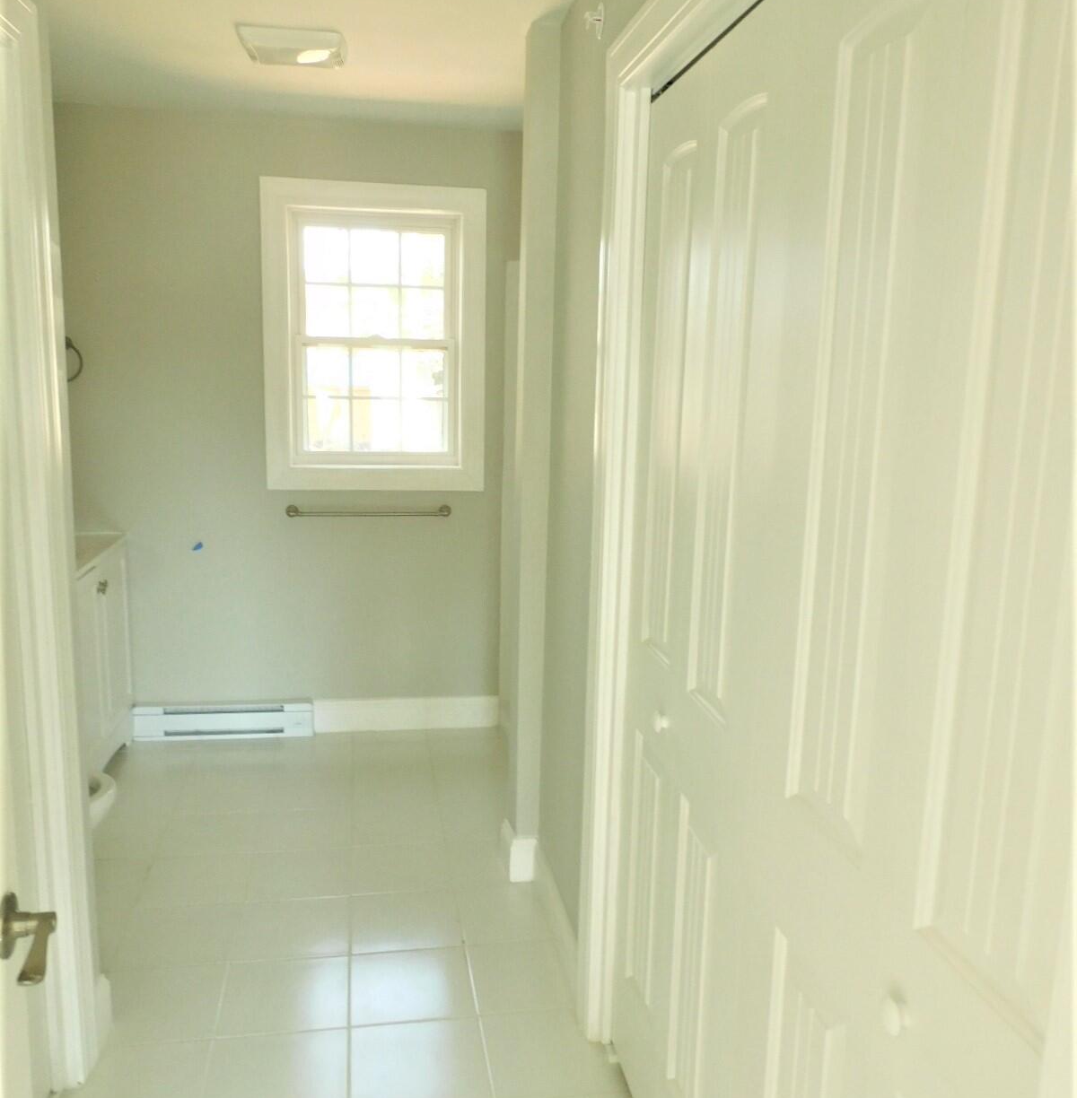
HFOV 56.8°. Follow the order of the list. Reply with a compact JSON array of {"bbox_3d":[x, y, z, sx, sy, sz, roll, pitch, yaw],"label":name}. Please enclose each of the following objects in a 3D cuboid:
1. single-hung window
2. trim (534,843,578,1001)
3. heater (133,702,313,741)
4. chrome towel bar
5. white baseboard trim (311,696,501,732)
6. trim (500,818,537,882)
[{"bbox_3d":[-0.645,-0.832,3.977,0.873,1.201,0.030,0,10,-10],"label":"single-hung window"},{"bbox_3d":[0.049,0.986,2.678,0.017,0.140,0.644,0,10,-10],"label":"trim"},{"bbox_3d":[-1.291,0.713,4.101,0.714,0.130,0.057,0,10,-10],"label":"heater"},{"bbox_3d":[-0.685,-0.145,4.055,0.673,0.055,0.074,0,10,-10],"label":"chrome towel bar"},{"bbox_3d":[-0.556,0.707,4.255,0.784,0.141,0.015,0,10,-10],"label":"white baseboard trim"},{"bbox_3d":[-0.058,0.920,3.059,0.074,0.140,0.155,0,10,-10],"label":"trim"}]

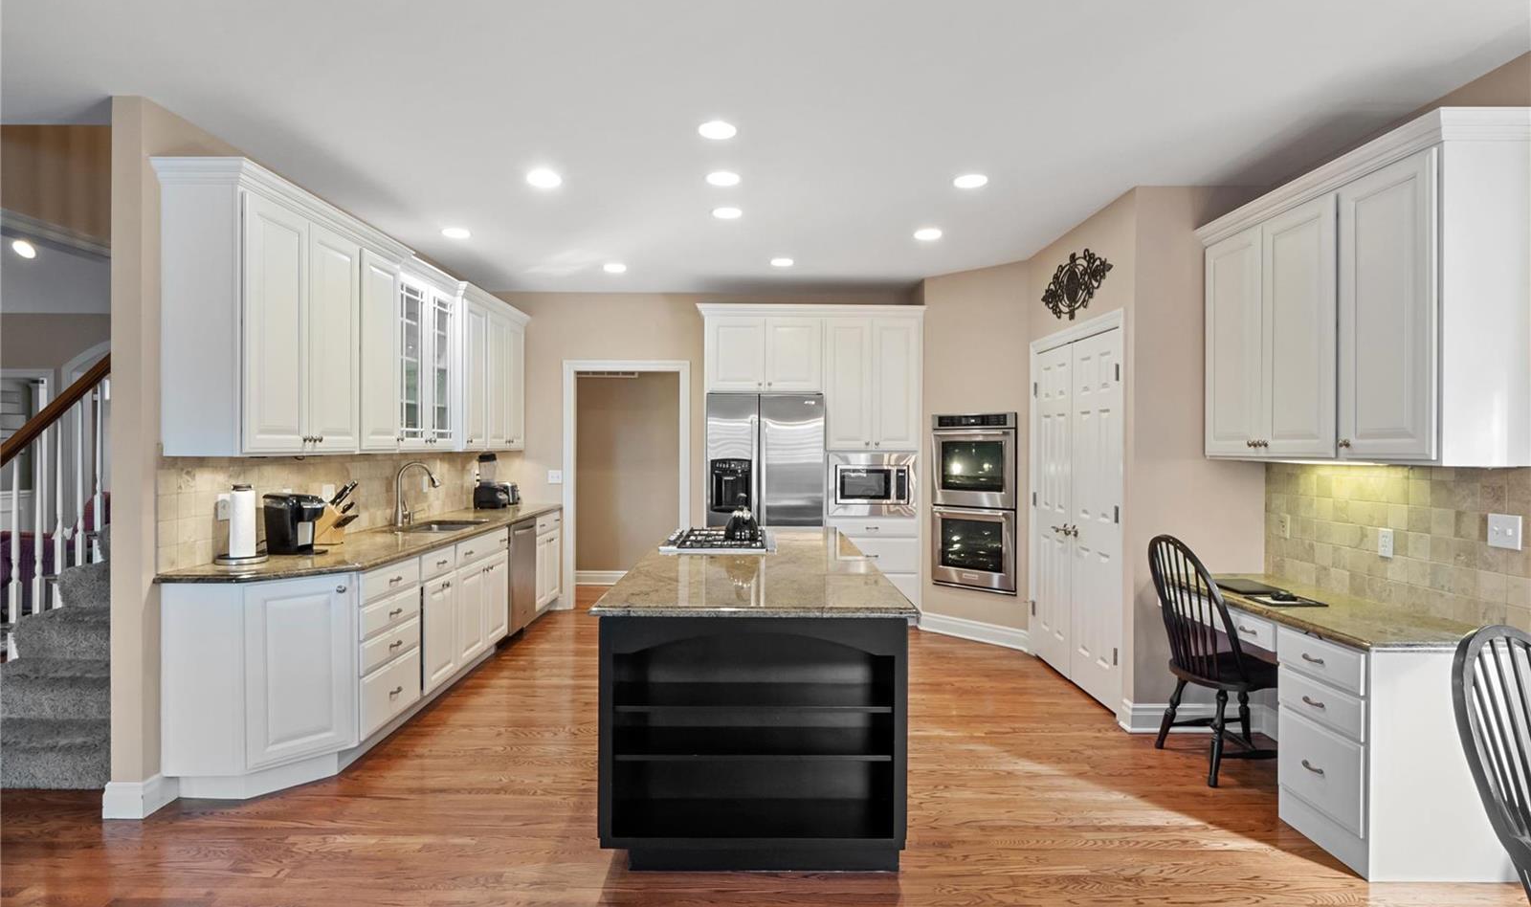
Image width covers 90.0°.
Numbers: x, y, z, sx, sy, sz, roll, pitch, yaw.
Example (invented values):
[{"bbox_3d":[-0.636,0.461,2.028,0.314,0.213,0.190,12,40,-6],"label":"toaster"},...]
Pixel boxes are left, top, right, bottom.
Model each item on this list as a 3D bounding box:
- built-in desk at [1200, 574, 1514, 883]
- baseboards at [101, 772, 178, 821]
[{"bbox_3d":[2.203,0.992,3.127,0.570,0.785,1.340,0,0,-1],"label":"built-in desk"},{"bbox_3d":[-2.408,1.303,2.960,0.155,0.136,0.185,0,0,-1],"label":"baseboards"}]

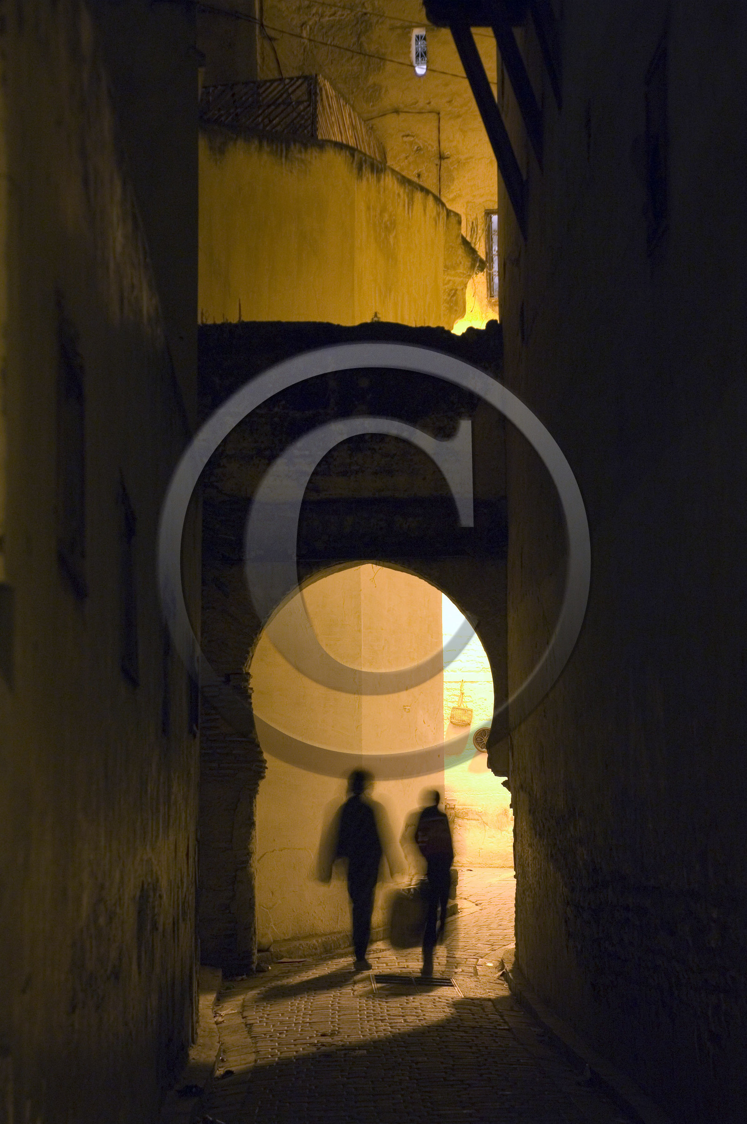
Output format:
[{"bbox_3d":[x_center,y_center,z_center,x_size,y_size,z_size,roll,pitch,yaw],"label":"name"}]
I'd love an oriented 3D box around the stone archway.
[{"bbox_3d":[-0.160,0.750,24.400,2.680,5.600,0.600,-1,-4,2],"label":"stone archway"}]

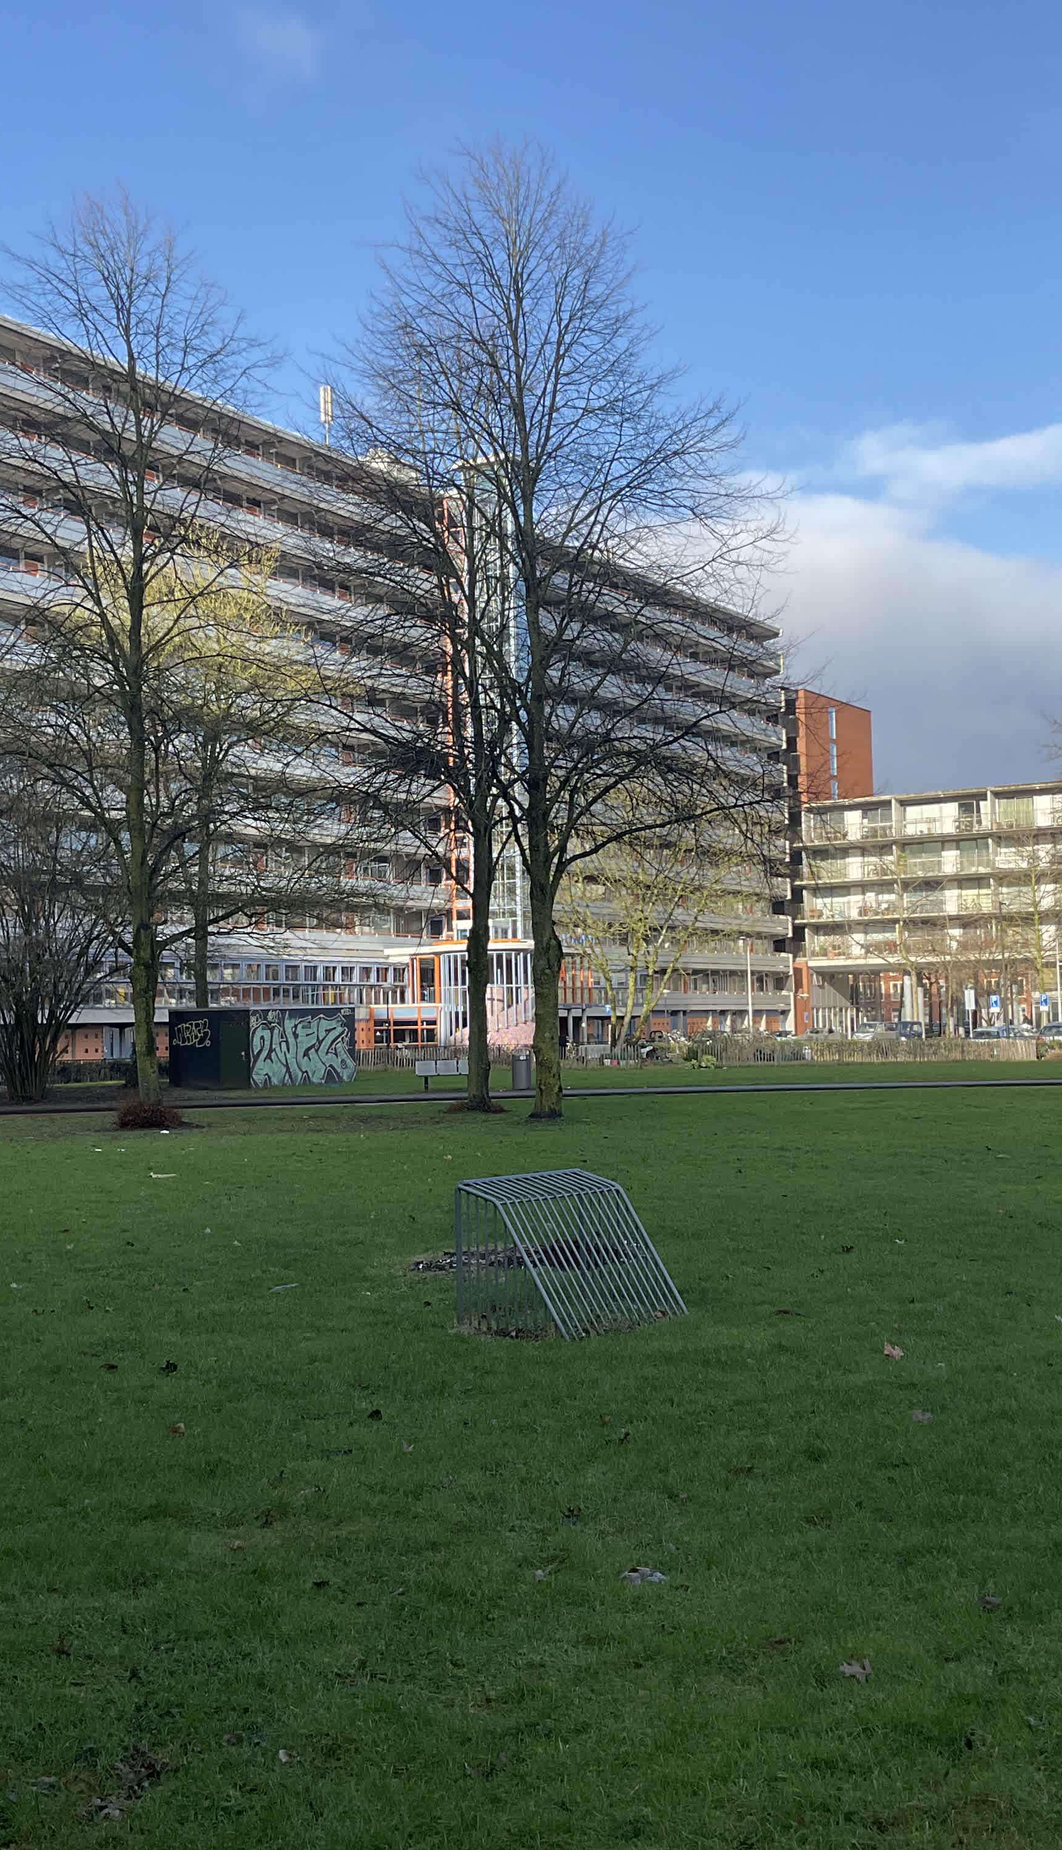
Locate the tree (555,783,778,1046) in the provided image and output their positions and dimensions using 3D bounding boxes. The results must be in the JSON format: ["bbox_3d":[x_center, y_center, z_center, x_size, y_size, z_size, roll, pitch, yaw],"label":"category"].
[{"bbox_3d":[5.978,-0.150,90.287,9.295,12.150,9.016,-1,-3,4],"label":"tree"}]

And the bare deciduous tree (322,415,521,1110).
[{"bbox_3d":[-1.830,-3.028,38.105,3.938,12.910,3.820,-1,-3,-3],"label":"bare deciduous tree"}]

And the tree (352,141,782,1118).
[{"bbox_3d":[0.616,-5.197,35.702,7.227,17.000,7.010,-1,-3,1],"label":"tree"}]

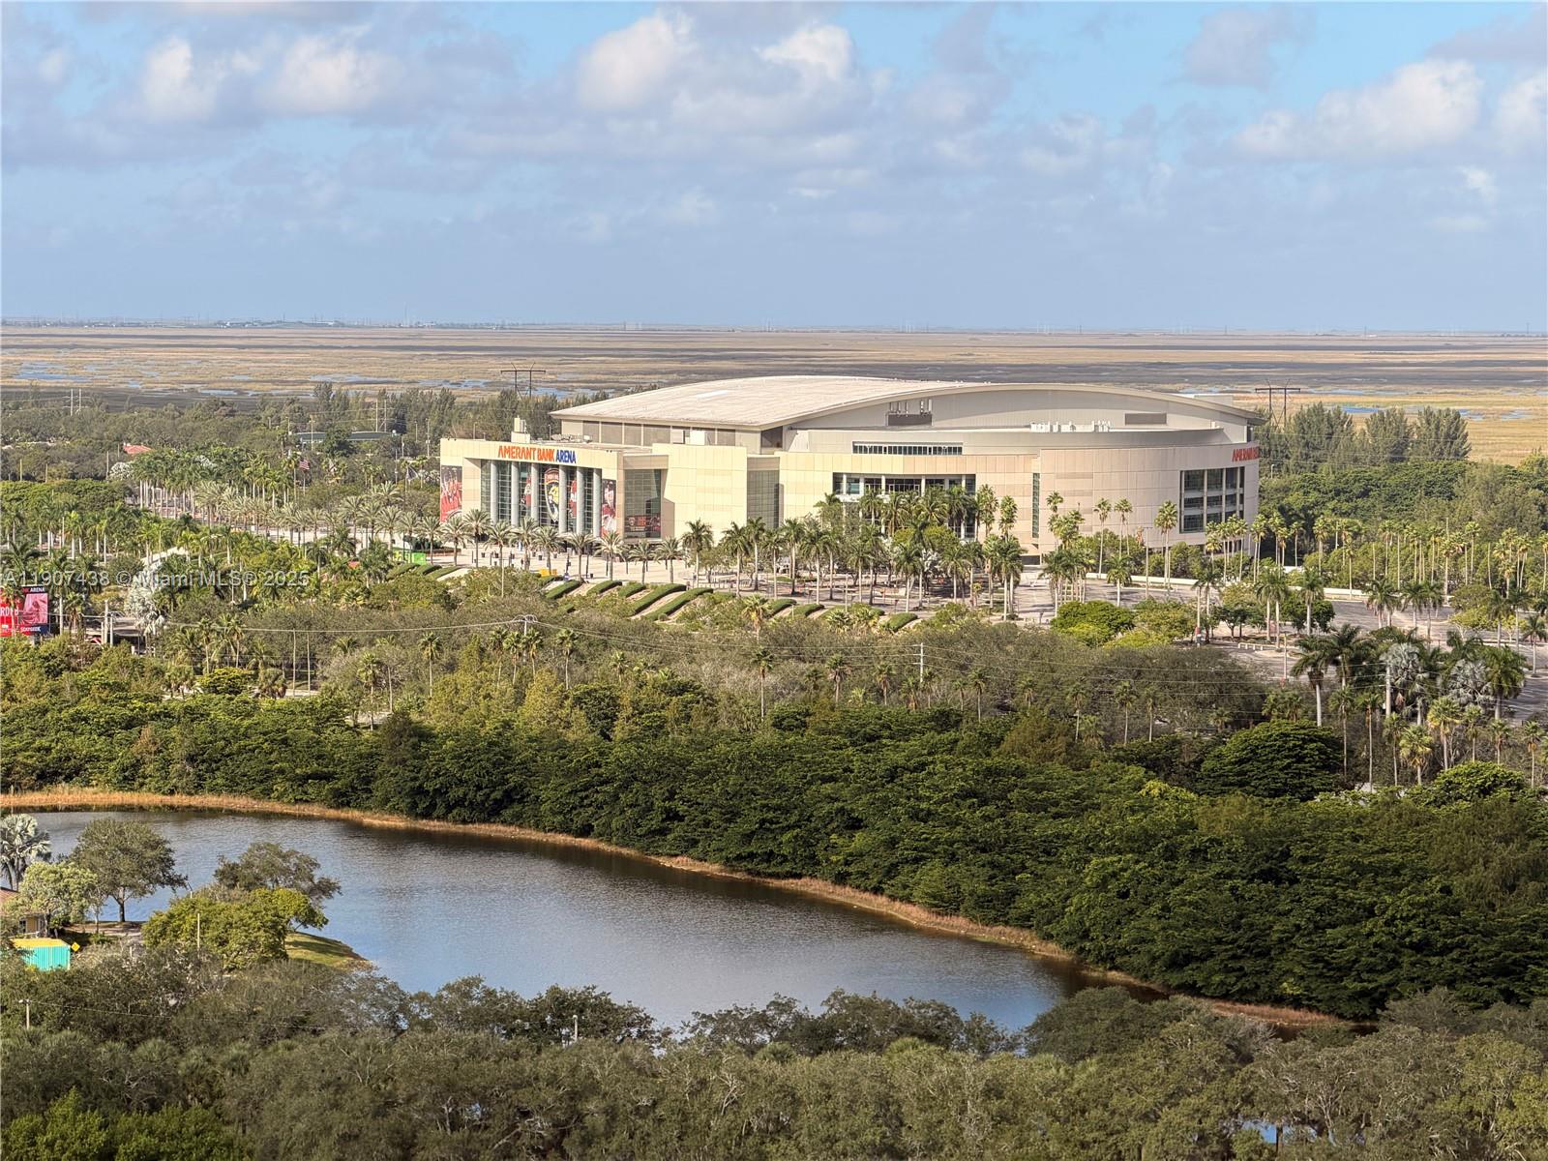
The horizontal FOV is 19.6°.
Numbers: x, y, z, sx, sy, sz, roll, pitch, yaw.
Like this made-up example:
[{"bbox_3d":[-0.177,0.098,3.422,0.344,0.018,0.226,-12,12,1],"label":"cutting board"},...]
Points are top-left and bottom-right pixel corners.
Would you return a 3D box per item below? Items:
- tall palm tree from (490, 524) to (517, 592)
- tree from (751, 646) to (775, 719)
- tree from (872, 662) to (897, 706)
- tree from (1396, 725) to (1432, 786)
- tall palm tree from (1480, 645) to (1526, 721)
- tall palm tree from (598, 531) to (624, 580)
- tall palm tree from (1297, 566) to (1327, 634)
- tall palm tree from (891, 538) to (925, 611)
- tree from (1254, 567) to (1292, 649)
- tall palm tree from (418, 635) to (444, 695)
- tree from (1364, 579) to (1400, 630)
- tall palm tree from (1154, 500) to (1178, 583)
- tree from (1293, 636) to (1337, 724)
[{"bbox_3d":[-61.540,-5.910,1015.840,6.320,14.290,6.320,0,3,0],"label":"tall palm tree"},{"bbox_3d":[-1.730,15.660,673.250,3.640,11.470,3.640,0,3,0],"label":"tree"},{"bbox_3d":[16.370,18.050,663.340,3.580,11.850,3.580,0,3,0],"label":"tree"},{"bbox_3d":[84.490,23.040,589.500,4.620,8.290,4.620,0,3,0],"label":"tree"},{"bbox_3d":[110.400,15.840,676.970,6.770,12.080,6.770,0,3,0],"label":"tall palm tree"},{"bbox_3d":[-35.400,-5.280,976.890,5.550,10.830,5.550,0,3,0],"label":"tall palm tree"},{"bbox_3d":[104.300,3.980,866.670,5.860,13.360,5.860,0,3,0],"label":"tall palm tree"},{"bbox_3d":[26.960,-1.140,900.130,6.820,14.980,6.820,0,3,0],"label":"tall palm tree"},{"bbox_3d":[94.920,4.960,849.990,6.990,15.640,6.990,0,3,0],"label":"tree"},{"bbox_3d":[-53.520,13.710,699.310,3.970,10.590,3.970,0,3,0],"label":"tall palm tree"},{"bbox_3d":[120.810,5.170,887.550,6.620,11.050,6.620,0,3,0],"label":"tree"},{"bbox_3d":[88.700,-8.750,1010.710,5.470,18.860,5.470,0,3,0],"label":"tall palm tree"},{"bbox_3d":[82.190,15.820,679.010,6.800,15.250,6.800,0,3,0],"label":"tree"}]

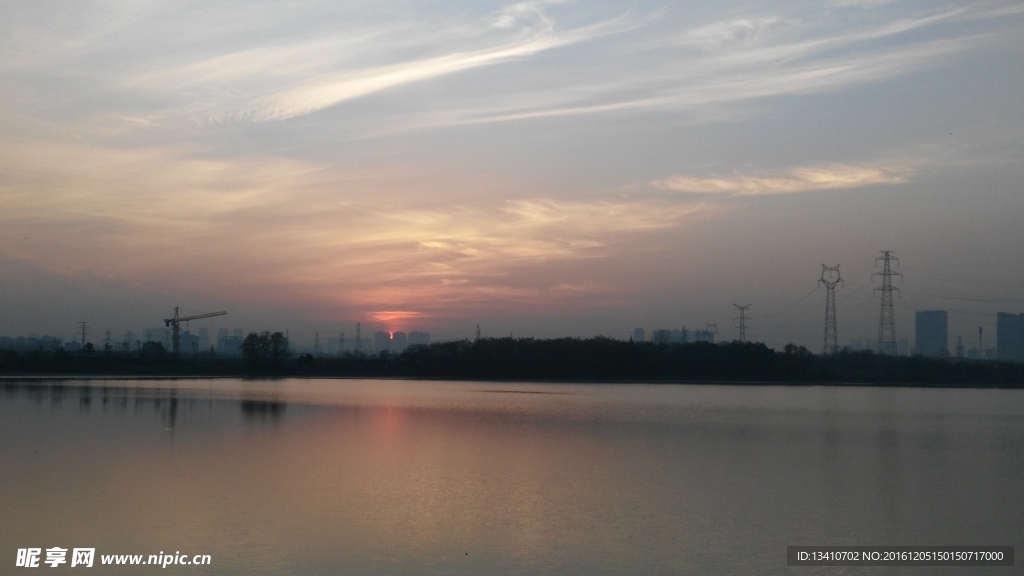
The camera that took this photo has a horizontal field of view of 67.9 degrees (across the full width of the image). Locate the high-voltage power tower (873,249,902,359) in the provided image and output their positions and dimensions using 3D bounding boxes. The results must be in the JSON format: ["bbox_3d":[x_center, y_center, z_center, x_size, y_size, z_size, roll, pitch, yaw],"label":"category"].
[{"bbox_3d":[166.875,10.536,337.931,12.800,54.600,7.200,-1,-6,16],"label":"high-voltage power tower"}]

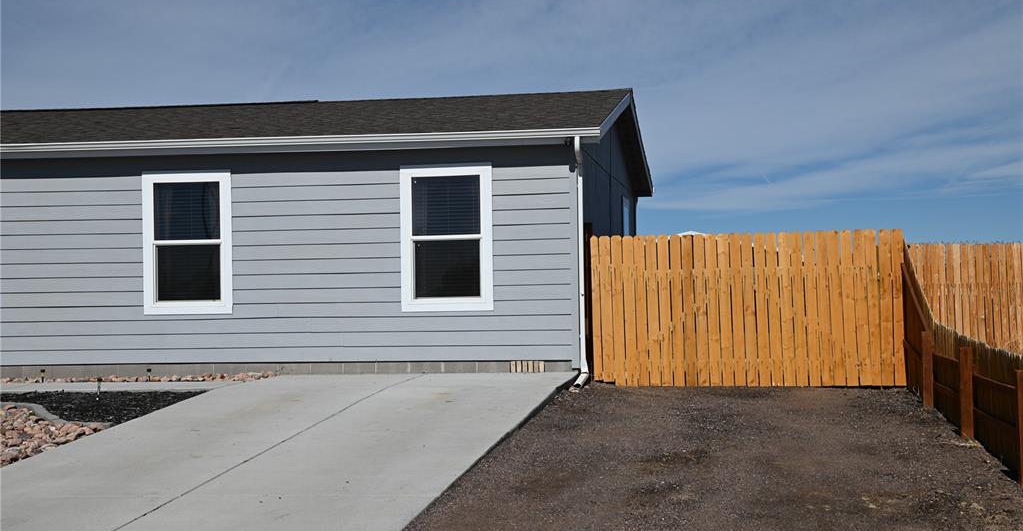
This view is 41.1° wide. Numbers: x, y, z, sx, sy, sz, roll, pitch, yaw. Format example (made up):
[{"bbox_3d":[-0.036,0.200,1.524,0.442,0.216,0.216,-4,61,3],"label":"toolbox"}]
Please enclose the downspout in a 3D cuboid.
[{"bbox_3d":[0.795,-0.030,15.830,0.140,2.930,0.400,-1,-1,7],"label":"downspout"}]

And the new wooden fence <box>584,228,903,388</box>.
[{"bbox_3d":[2.790,0.525,16.250,3.660,1.840,0.100,-1,-1,7],"label":"new wooden fence"}]

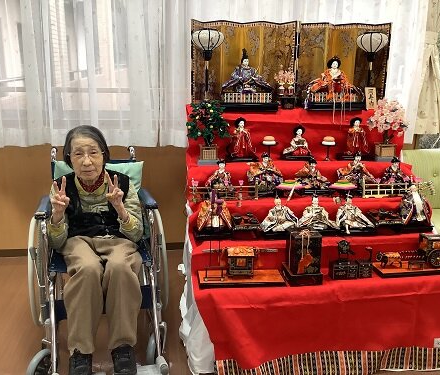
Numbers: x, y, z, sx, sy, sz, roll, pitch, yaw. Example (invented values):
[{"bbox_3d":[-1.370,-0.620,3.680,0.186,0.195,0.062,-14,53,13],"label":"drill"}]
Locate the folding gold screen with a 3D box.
[{"bbox_3d":[0.405,-0.700,2.556,1.120,0.445,0.130,-2,14,-6],"label":"folding gold screen"}]

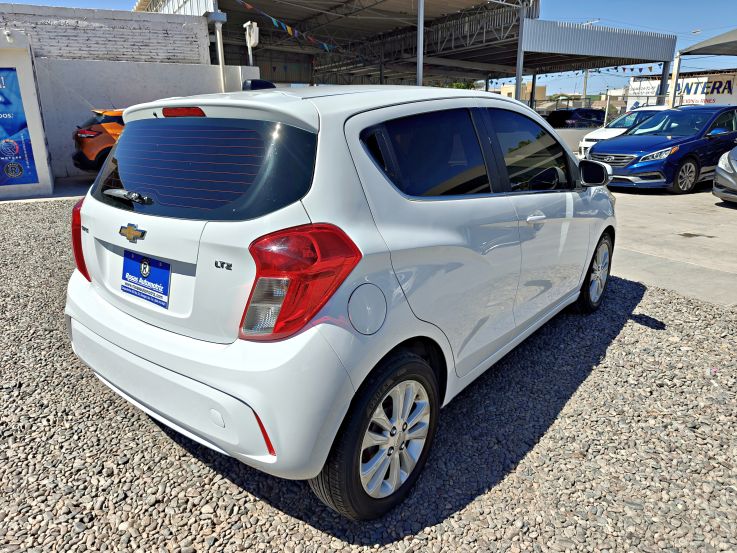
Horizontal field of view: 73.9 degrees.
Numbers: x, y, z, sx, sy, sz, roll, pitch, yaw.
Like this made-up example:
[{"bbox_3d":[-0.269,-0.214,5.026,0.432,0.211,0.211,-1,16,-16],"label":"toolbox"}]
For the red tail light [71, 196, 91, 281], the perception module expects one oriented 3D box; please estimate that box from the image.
[{"bbox_3d":[-1.159,-0.175,2.178,0.250,0.355,0.300,12,22,38],"label":"red tail light"}]

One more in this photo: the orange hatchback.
[{"bbox_3d":[-5.350,-3.635,13.099,4.250,1.580,1.750,-14,21,-35],"label":"orange hatchback"}]

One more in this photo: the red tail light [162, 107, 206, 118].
[{"bbox_3d":[-0.636,-0.571,1.703,0.260,0.035,0.040,12,14,38],"label":"red tail light"}]

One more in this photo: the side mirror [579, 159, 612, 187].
[{"bbox_3d":[1.227,-0.565,2.640,0.190,0.145,0.120,12,22,38],"label":"side mirror"}]

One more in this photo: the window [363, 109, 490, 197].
[{"bbox_3d":[0.246,-0.421,1.731,0.060,0.355,0.760,-11,7,43],"label":"window"}]

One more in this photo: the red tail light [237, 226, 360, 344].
[{"bbox_3d":[-0.188,0.033,1.402,0.250,0.355,0.300,12,22,38],"label":"red tail light"}]

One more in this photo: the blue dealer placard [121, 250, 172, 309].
[{"bbox_3d":[-0.772,0.006,1.688,0.310,0.152,0.015,12,10,38],"label":"blue dealer placard"}]

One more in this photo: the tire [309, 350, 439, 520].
[{"bbox_3d":[0.042,0.542,1.729,0.185,0.585,0.585,12,22,38],"label":"tire"}]

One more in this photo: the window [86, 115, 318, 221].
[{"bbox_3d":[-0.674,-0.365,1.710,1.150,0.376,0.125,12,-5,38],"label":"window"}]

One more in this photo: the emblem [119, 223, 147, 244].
[{"bbox_3d":[-0.785,-0.142,1.631,0.175,0.064,0.018,12,14,38],"label":"emblem"}]

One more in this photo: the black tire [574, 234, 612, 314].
[{"bbox_3d":[1.560,-0.037,3.474,0.185,0.585,0.585,12,22,38],"label":"black tire"}]

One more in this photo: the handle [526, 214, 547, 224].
[{"bbox_3d":[0.800,-0.271,2.302,0.050,0.040,0.205,12,22,38],"label":"handle"}]

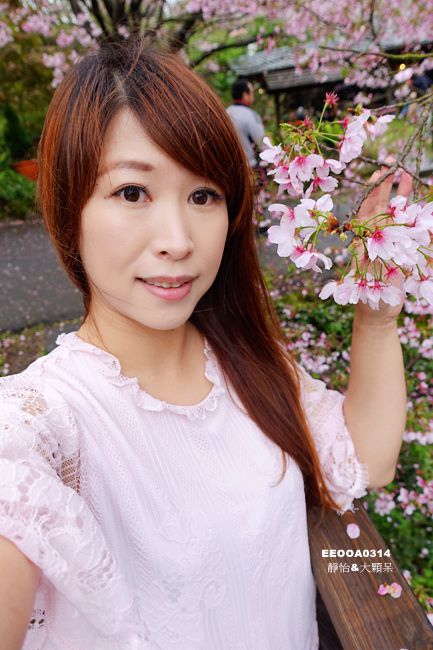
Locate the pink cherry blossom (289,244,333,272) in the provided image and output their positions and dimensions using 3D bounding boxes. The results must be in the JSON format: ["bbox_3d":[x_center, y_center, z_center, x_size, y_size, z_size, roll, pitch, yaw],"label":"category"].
[{"bbox_3d":[0.094,-0.067,0.435,0.043,0.030,0.036,-5,27,0],"label":"pink cherry blossom"}]

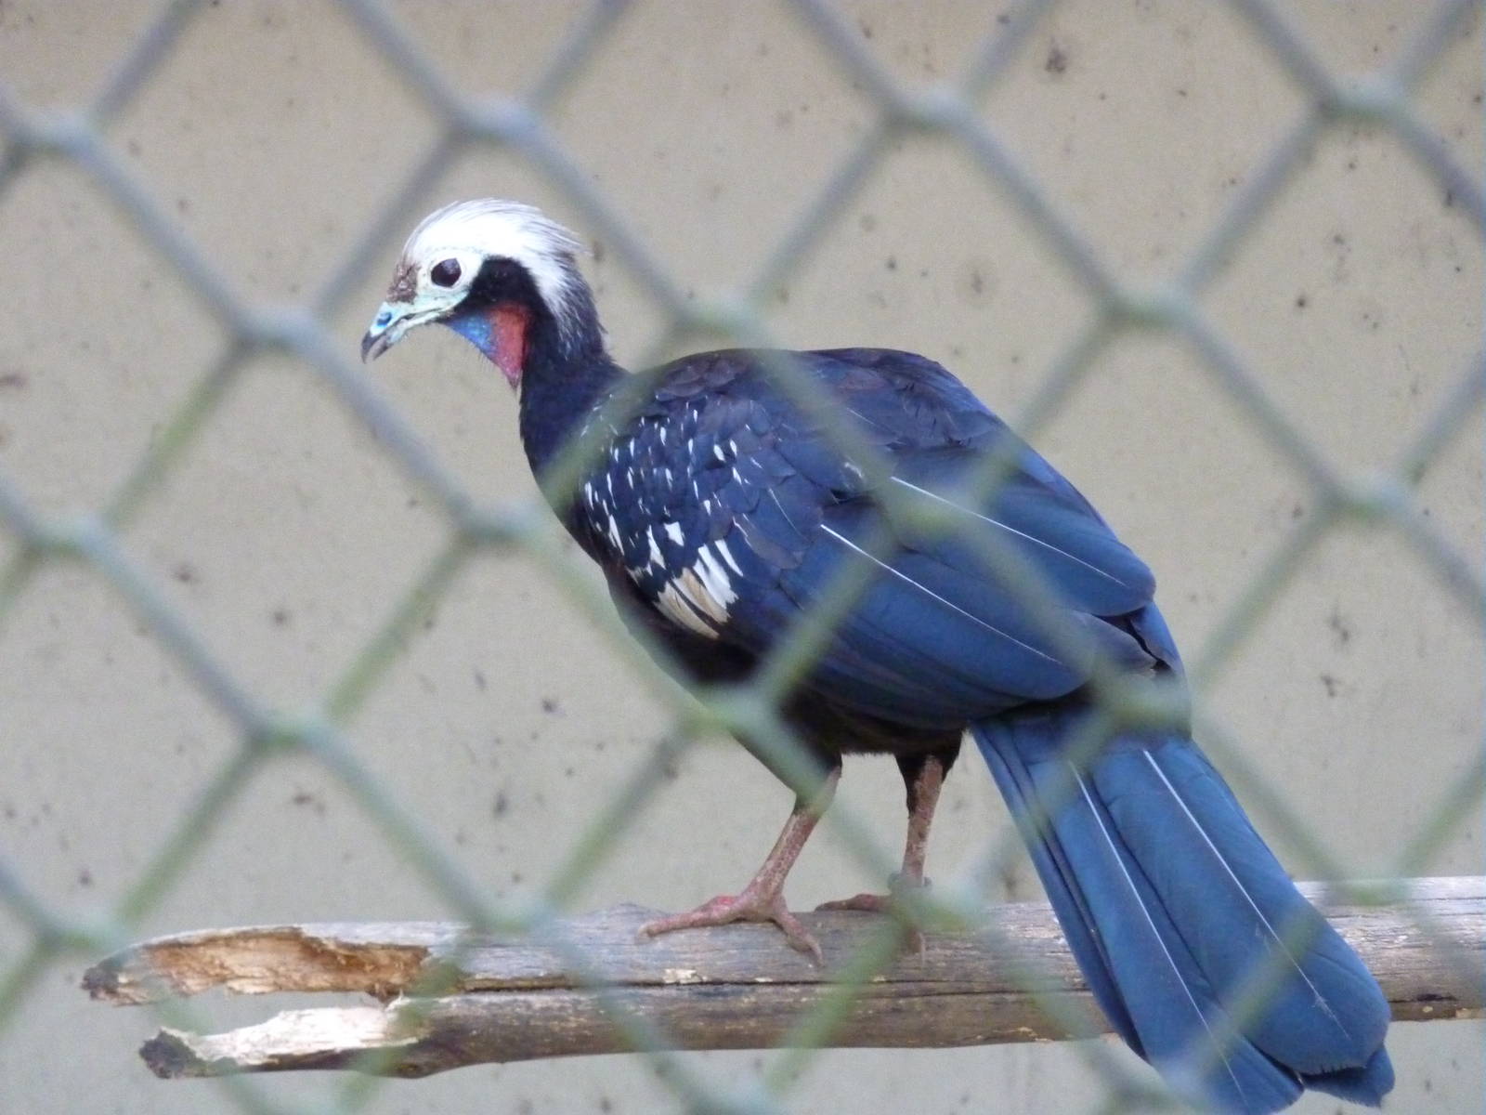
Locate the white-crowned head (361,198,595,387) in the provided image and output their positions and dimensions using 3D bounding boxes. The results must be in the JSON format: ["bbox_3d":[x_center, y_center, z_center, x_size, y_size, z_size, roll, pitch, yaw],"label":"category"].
[{"bbox_3d":[-0.125,-0.124,3.400,0.109,0.089,0.051,-10,0,0],"label":"white-crowned head"}]

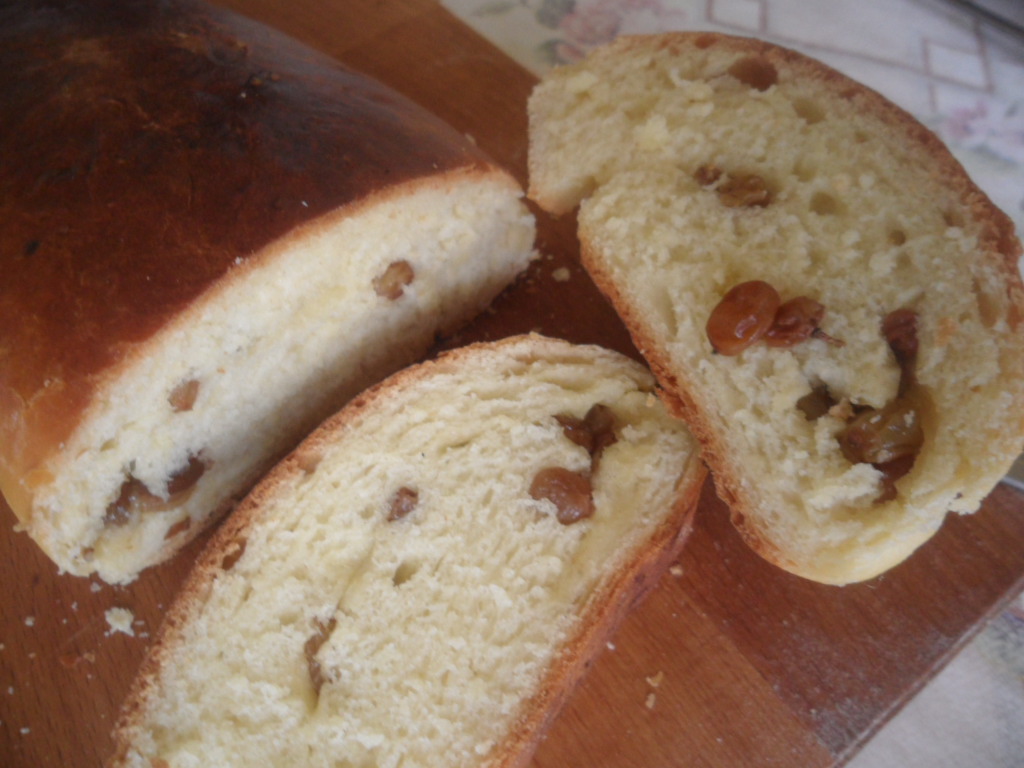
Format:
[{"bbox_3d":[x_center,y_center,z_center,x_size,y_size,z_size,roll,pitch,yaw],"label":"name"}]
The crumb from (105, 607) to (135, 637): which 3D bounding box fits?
[{"bbox_3d":[-0.079,0.048,0.160,0.005,0.003,0.005,2,52,-7],"label":"crumb"}]

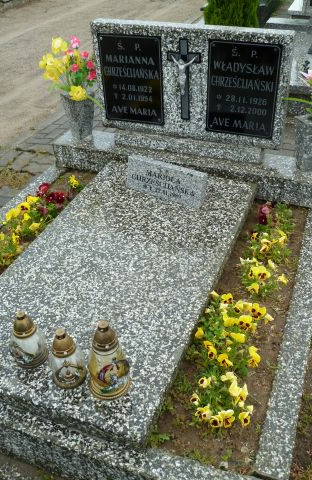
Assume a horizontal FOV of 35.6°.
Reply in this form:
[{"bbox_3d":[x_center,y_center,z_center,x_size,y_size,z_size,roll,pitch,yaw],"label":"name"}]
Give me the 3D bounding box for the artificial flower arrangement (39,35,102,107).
[{"bbox_3d":[-0.454,-0.885,2.548,0.320,0.320,0.250,11,38,17],"label":"artificial flower arrangement"}]

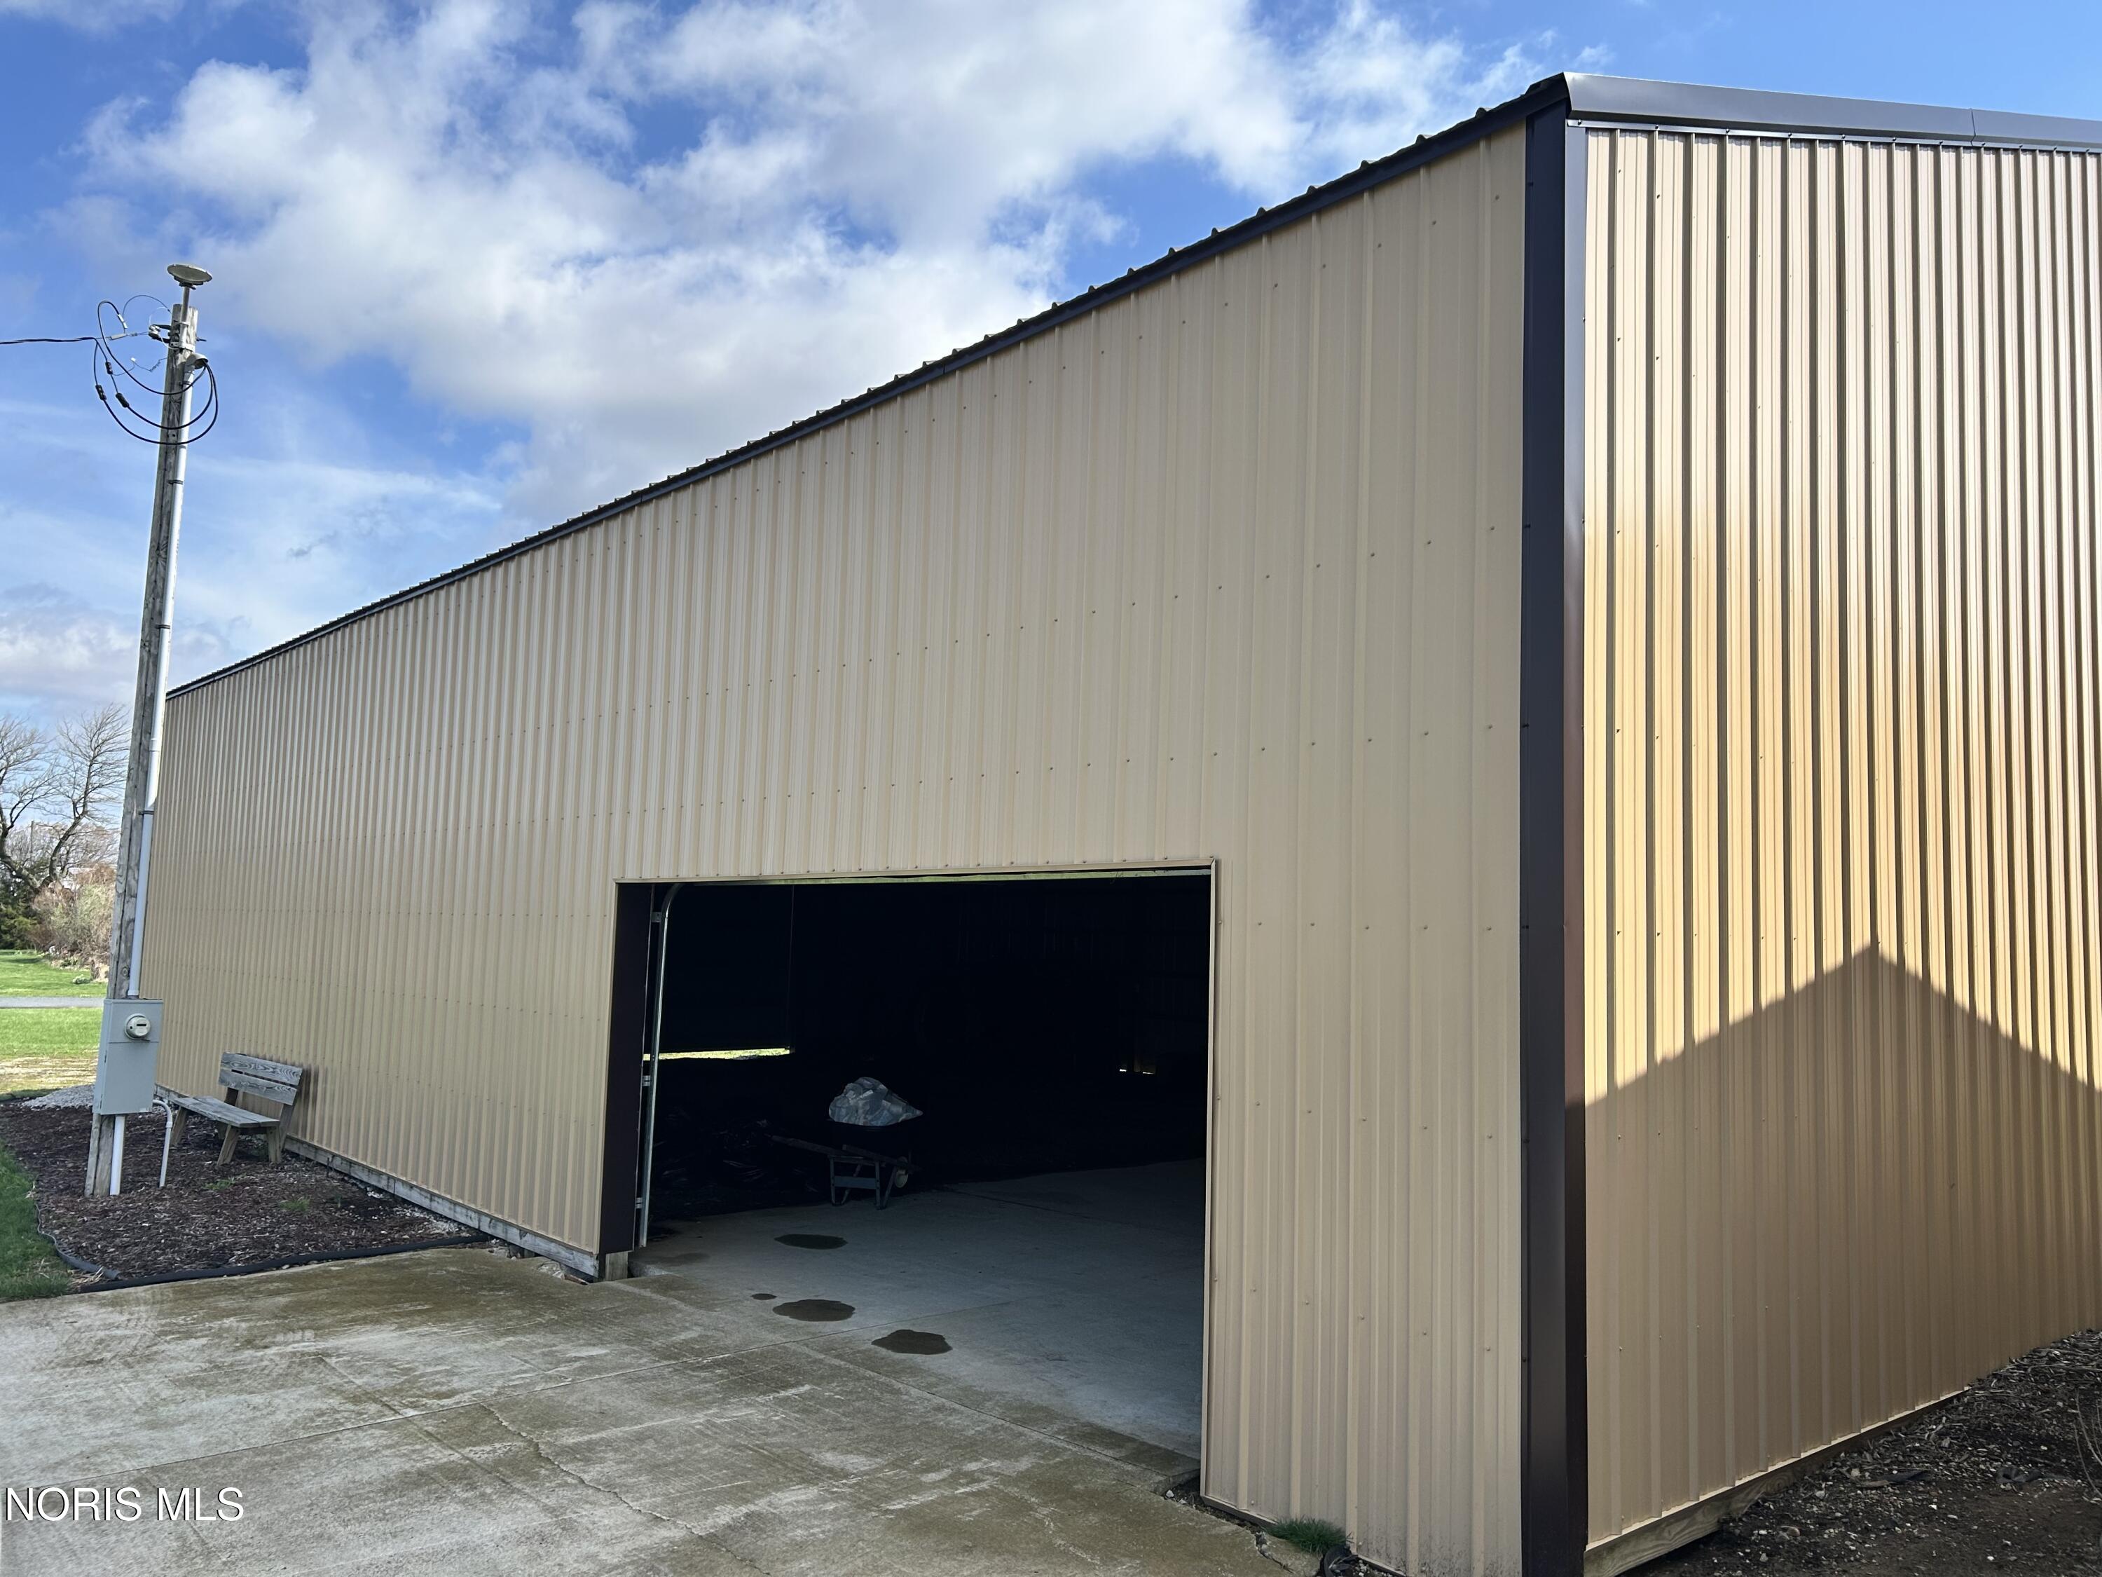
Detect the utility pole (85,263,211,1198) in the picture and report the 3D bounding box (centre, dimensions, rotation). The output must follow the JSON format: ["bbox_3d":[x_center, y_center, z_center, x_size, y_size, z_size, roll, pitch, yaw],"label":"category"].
[{"bbox_3d":[-6.450,-0.512,11.409,0.450,6.750,0.550,-3,-8,42],"label":"utility pole"}]

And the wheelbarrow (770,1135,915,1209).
[{"bbox_3d":[-1.325,2.655,11.220,0.660,0.620,1.420,-1,-7,29],"label":"wheelbarrow"}]

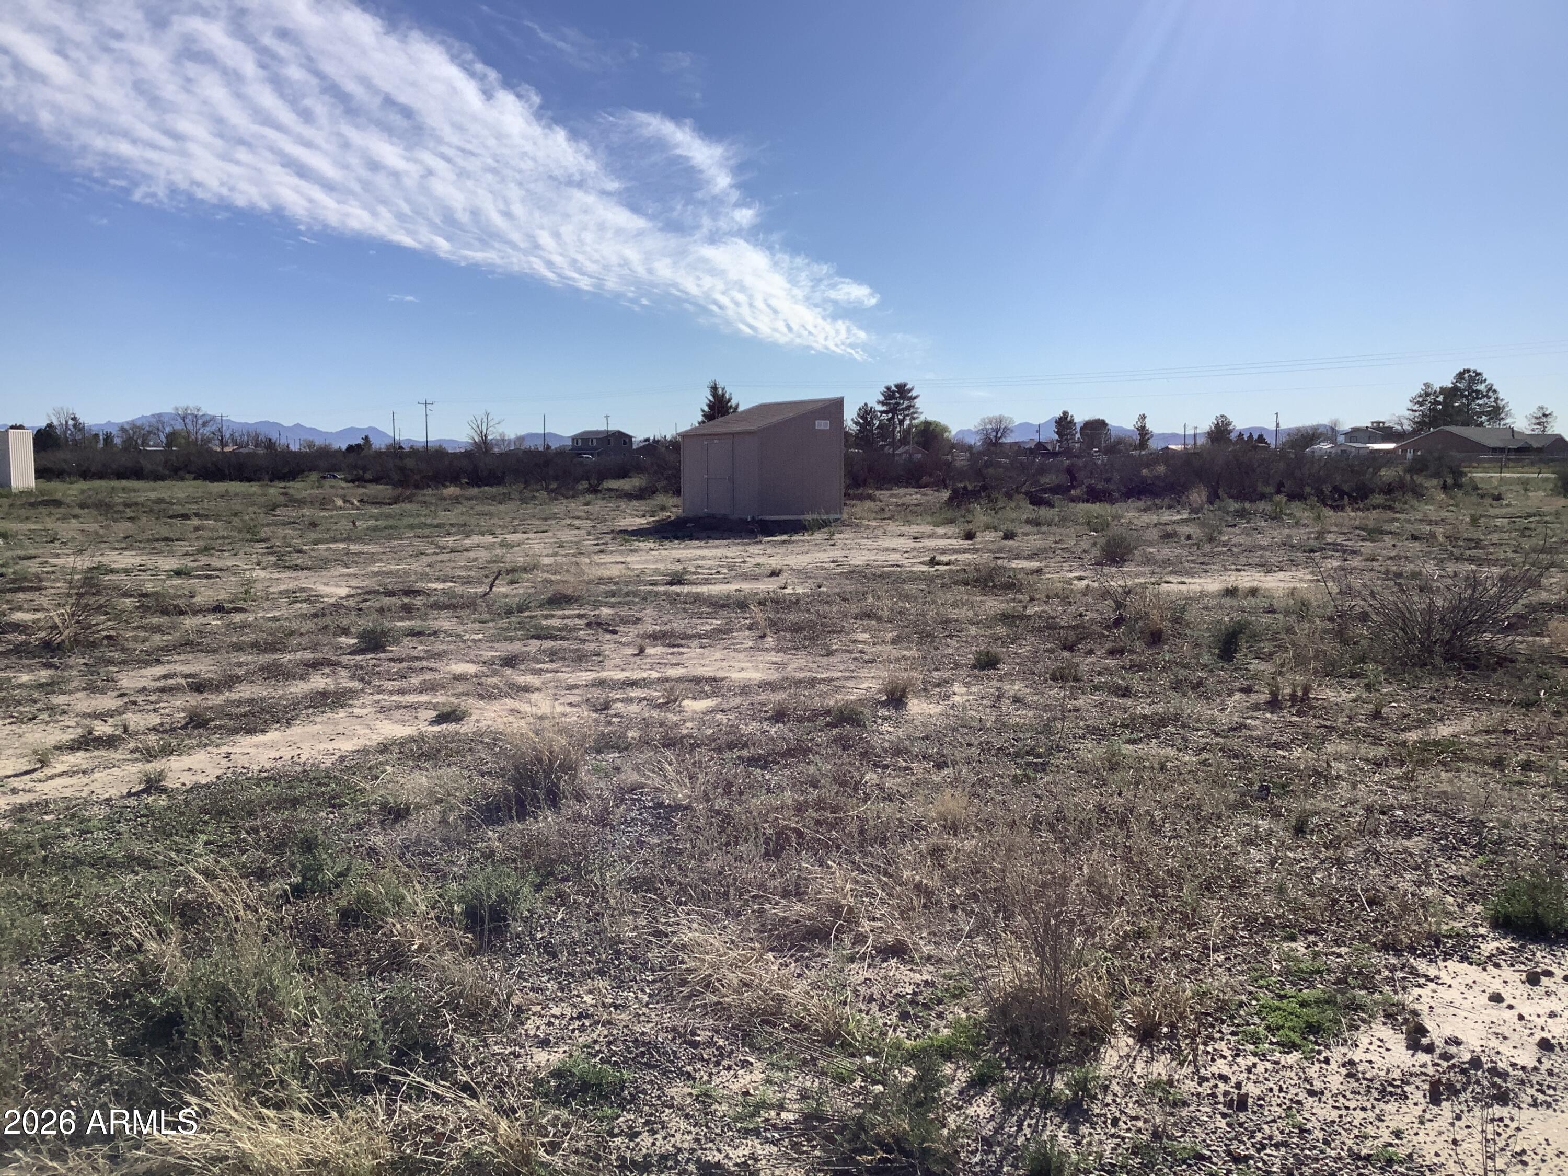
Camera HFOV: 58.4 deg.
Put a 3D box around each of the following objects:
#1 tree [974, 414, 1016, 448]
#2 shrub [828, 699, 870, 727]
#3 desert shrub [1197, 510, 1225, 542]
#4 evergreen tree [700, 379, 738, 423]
[{"bbox_3d":[37.689,-26.995,250.772,7.669,8.420,7.286,1,6,8],"label":"tree"},{"bbox_3d":[0.386,0.739,8.417,0.250,0.140,0.237,0,6,3],"label":"shrub"},{"bbox_3d":[7.194,-1.028,23.639,0.450,0.510,0.420,0,6,0],"label":"desert shrub"},{"bbox_3d":[-7.335,-18.157,153.968,5.000,9.600,5.000,0,6,0],"label":"evergreen tree"}]

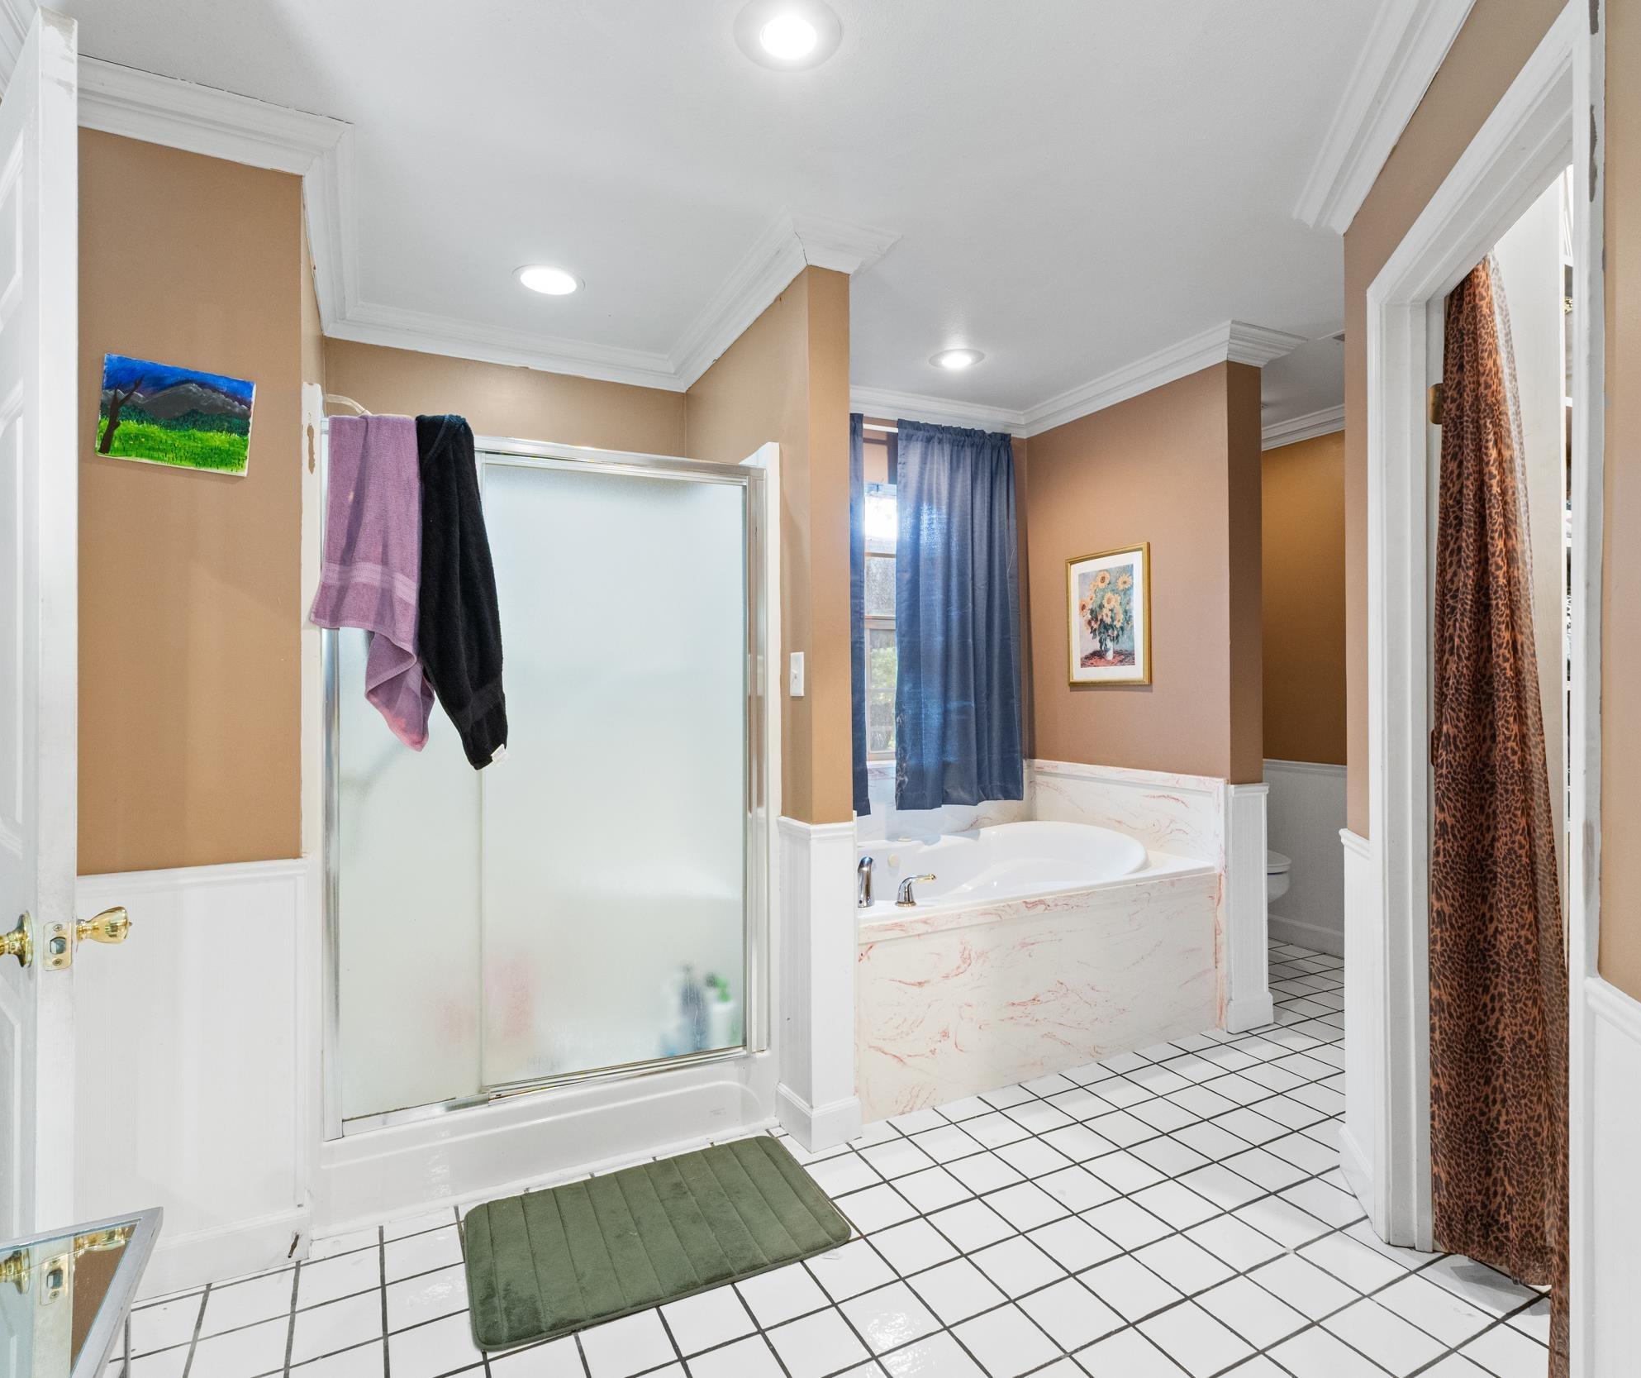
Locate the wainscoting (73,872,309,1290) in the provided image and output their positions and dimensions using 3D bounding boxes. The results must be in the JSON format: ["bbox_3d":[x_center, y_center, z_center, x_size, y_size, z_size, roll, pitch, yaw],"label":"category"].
[{"bbox_3d":[-1.329,0.793,1.786,0.473,0.868,0.045,0,0,-27],"label":"wainscoting"}]

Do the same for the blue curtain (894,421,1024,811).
[{"bbox_3d":[0.601,-0.307,3.674,0.633,1.611,0.100,0,0,-27],"label":"blue curtain"}]

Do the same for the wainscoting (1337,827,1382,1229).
[{"bbox_3d":[1.309,0.794,2.072,0.050,0.868,0.245,0,0,16],"label":"wainscoting"}]

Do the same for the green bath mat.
[{"bbox_3d":[-0.378,1.212,1.959,0.799,0.024,0.507,0,0,-25],"label":"green bath mat"}]

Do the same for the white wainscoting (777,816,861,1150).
[{"bbox_3d":[-0.006,0.785,2.400,0.150,0.874,0.205,0,0,-27],"label":"white wainscoting"}]

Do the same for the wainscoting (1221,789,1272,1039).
[{"bbox_3d":[1.531,0.779,3.116,0.230,0.875,0.080,0,0,-27],"label":"wainscoting"}]

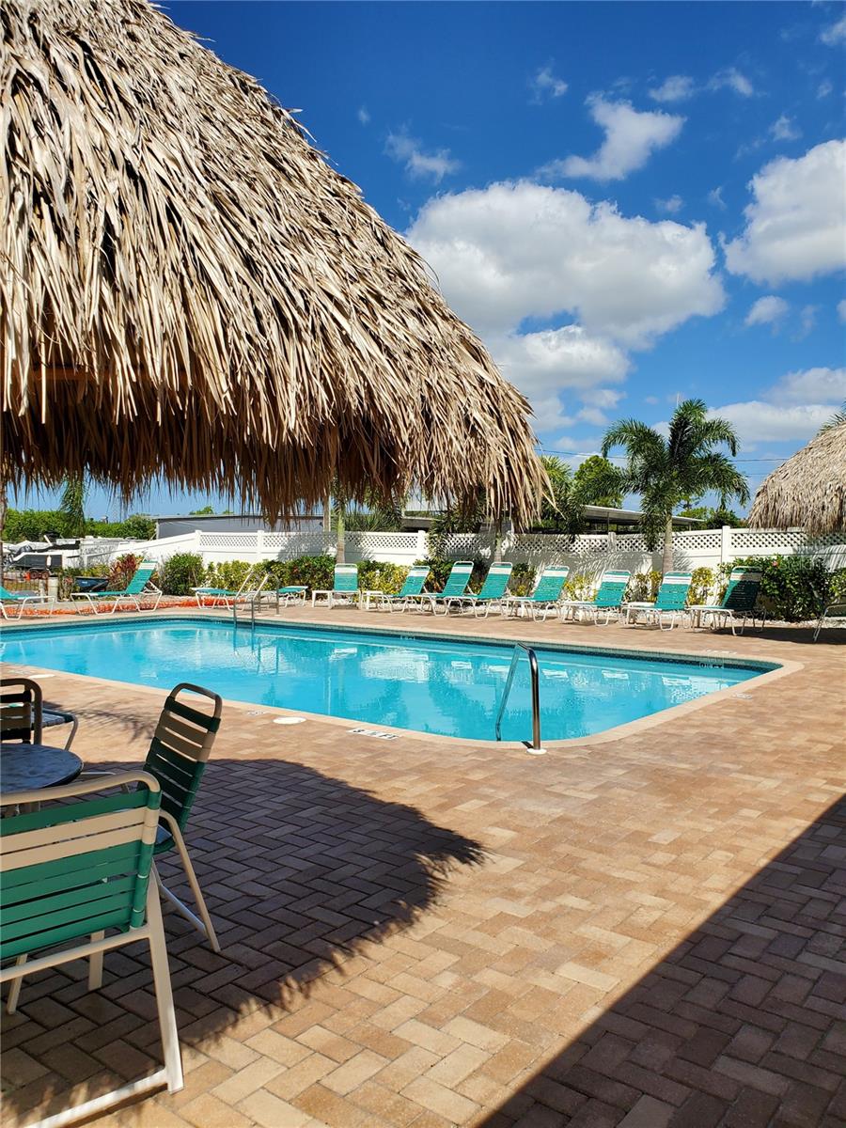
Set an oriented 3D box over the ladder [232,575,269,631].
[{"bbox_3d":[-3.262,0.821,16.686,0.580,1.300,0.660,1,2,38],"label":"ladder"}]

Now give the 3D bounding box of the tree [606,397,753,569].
[{"bbox_3d":[5.133,-1.174,17.175,2.950,4.380,2.800,1,2,17],"label":"tree"}]

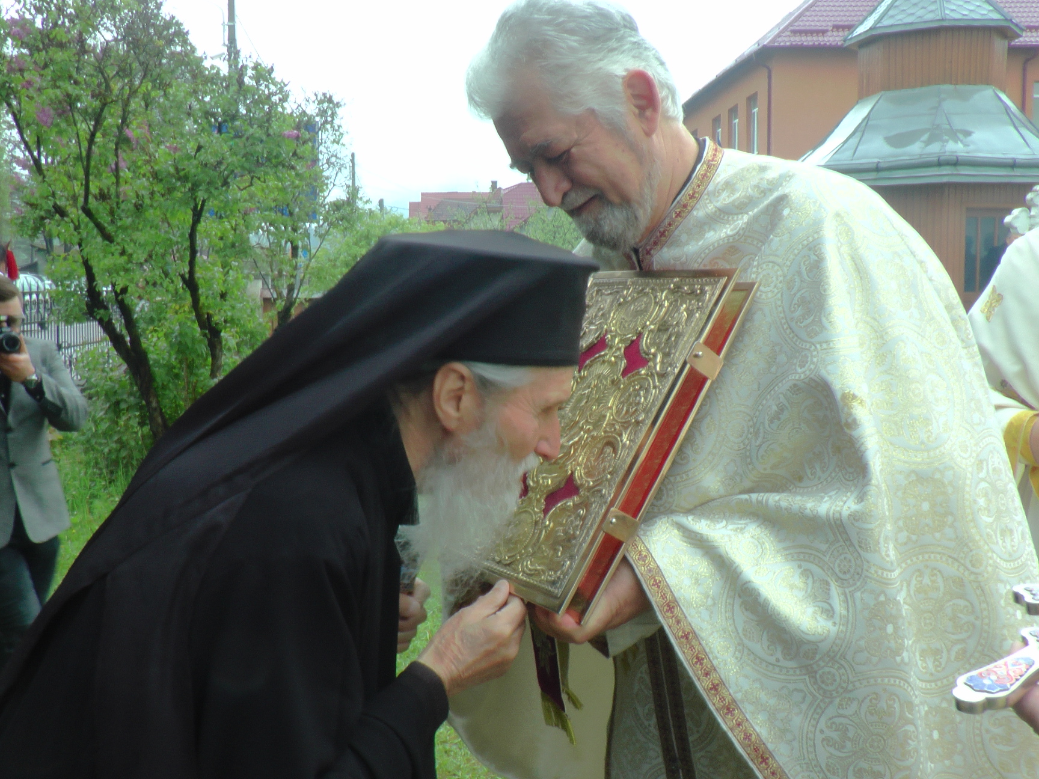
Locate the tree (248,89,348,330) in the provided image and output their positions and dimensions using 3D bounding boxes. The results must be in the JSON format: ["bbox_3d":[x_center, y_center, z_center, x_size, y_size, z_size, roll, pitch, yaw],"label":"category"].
[{"bbox_3d":[-2.540,-1.380,12.800,1.300,4.100,1.300,0,3,0],"label":"tree"}]

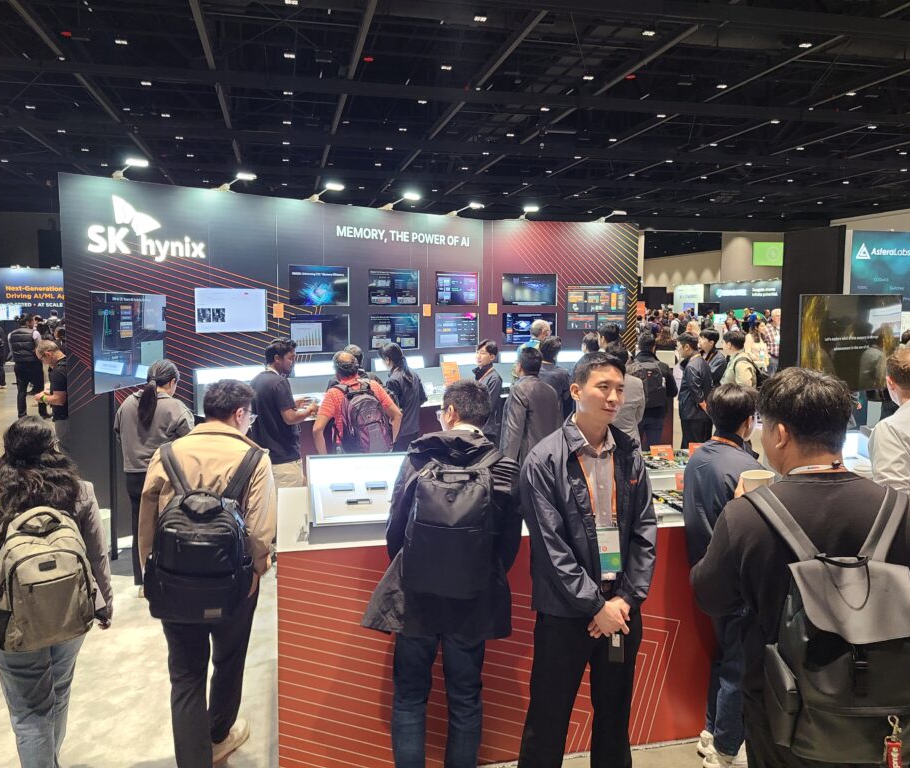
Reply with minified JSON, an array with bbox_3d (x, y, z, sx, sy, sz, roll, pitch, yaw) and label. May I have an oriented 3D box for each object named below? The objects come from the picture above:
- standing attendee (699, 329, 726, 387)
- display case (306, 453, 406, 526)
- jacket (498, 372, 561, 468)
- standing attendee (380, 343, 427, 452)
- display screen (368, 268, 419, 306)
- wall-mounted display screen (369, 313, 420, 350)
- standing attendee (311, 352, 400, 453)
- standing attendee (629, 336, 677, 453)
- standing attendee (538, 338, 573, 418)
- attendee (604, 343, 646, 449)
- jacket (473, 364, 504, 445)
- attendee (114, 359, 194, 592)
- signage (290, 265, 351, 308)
[{"bbox_3d":[2.707,0.282,8.072,0.360,1.719,0.500,2,6,17],"label":"standing attendee"},{"bbox_3d":[-0.345,0.480,3.425,0.620,0.280,0.460,-1,6,-14],"label":"display case"},{"bbox_3d":[0.575,0.288,5.861,0.530,0.723,0.340,-4,7,-34],"label":"jacket"},{"bbox_3d":[-0.488,0.441,7.289,0.450,1.660,0.330,-4,7,-33],"label":"standing attendee"},{"bbox_3d":[-0.670,-1.056,8.452,0.730,0.420,0.060,-5,8,-43],"label":"display screen"},{"bbox_3d":[-0.680,-0.589,8.720,0.725,0.410,0.060,-5,8,-42],"label":"wall-mounted display screen"},{"bbox_3d":[-0.733,0.590,5.788,0.600,1.663,0.460,-4,7,-33],"label":"standing attendee"},{"bbox_3d":[2.052,0.293,8.073,0.540,1.696,0.400,2,6,21],"label":"standing attendee"},{"bbox_3d":[0.904,0.395,7.179,0.500,1.678,0.360,2,6,16],"label":"standing attendee"},{"bbox_3d":[1.315,0.517,6.283,0.500,1.719,0.340,0,6,-3],"label":"attendee"},{"bbox_3d":[0.294,0.162,6.750,0.280,0.700,0.470,-2,6,-24],"label":"jacket"},{"bbox_3d":[-2.132,0.630,5.420,0.510,1.650,0.360,0,6,-3],"label":"attendee"},{"bbox_3d":[-1.397,-1.018,8.006,0.725,0.415,0.060,-5,8,-42],"label":"signage"}]

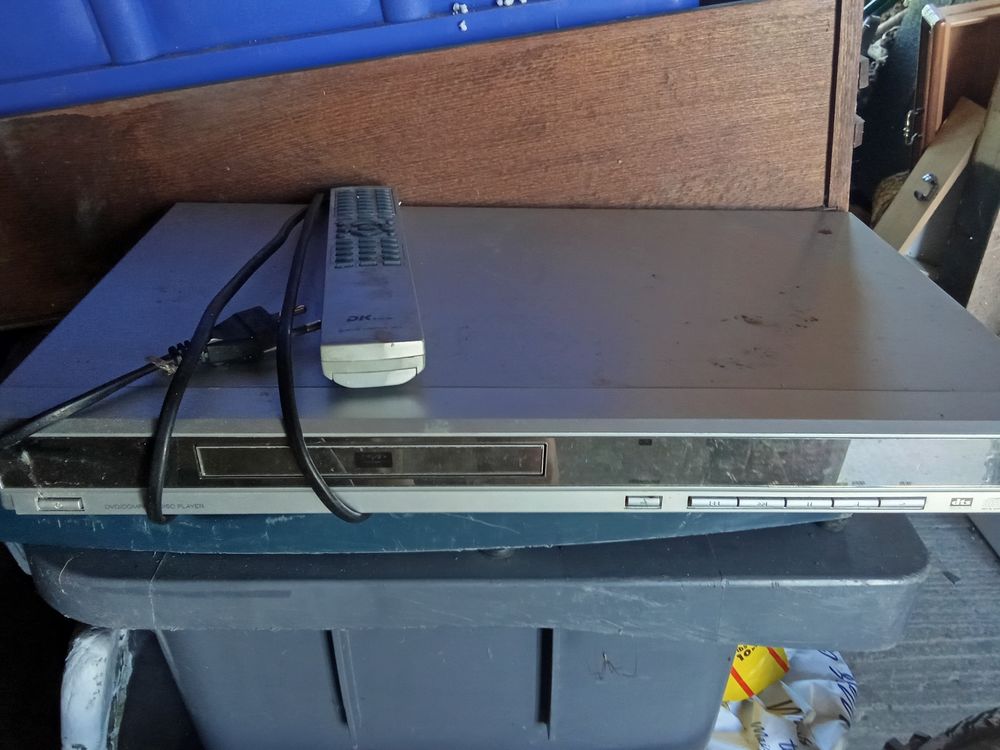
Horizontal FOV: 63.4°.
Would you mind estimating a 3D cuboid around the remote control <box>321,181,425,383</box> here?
[{"bbox_3d":[-0.065,-0.053,0.403,0.041,0.021,0.197,-4,31,-8],"label":"remote control"}]

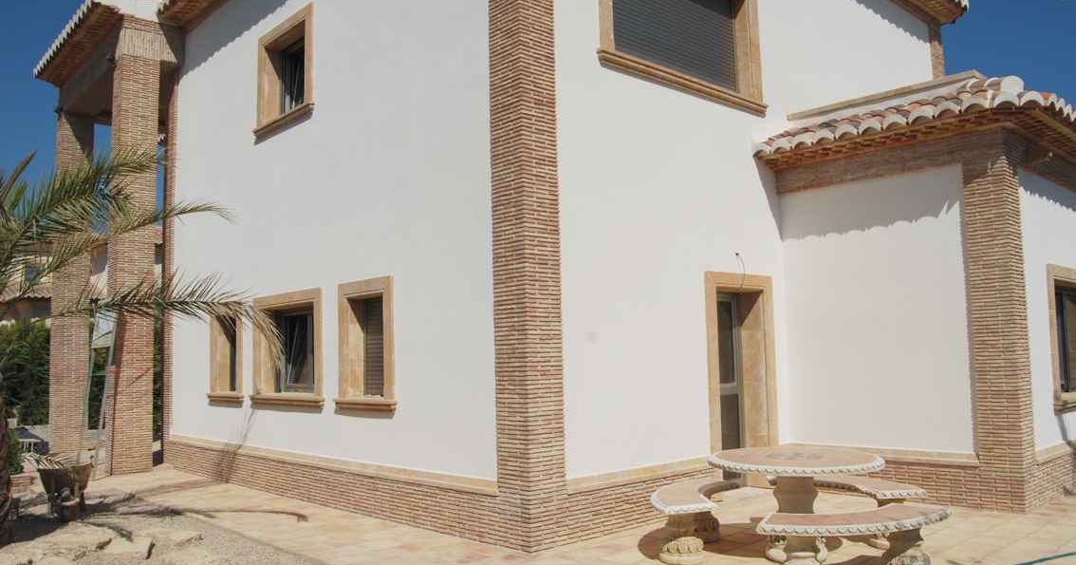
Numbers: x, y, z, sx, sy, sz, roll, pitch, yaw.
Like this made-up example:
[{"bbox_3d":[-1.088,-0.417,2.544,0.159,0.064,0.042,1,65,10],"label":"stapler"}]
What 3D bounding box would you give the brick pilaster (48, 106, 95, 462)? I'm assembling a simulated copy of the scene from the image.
[{"bbox_3d":[-8.558,-0.006,14.784,0.550,6.220,0.390,3,-7,-43],"label":"brick pilaster"}]

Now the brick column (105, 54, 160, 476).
[{"bbox_3d":[-5.956,-0.297,11.875,0.535,6.074,0.367,4,-7,-43],"label":"brick column"}]

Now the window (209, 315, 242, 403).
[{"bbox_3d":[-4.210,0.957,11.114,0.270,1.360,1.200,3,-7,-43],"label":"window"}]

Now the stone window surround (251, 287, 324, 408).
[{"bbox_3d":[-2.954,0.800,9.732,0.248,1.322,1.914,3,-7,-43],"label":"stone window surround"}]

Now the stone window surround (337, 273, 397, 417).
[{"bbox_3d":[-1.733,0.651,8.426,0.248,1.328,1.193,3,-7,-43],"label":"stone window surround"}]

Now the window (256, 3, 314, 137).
[{"bbox_3d":[-3.090,-2.579,10.099,0.248,1.302,1.635,3,-7,-43],"label":"window"}]

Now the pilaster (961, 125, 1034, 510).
[{"bbox_3d":[4.466,0.338,7.842,0.388,3.627,0.372,3,-7,-43],"label":"pilaster"}]

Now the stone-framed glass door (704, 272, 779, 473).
[{"bbox_3d":[2.078,1.074,8.580,1.270,2.304,0.321,4,-7,-43],"label":"stone-framed glass door"}]

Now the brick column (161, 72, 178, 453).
[{"bbox_3d":[-5.633,-0.316,12.805,0.388,6.277,0.384,3,-7,-43],"label":"brick column"}]

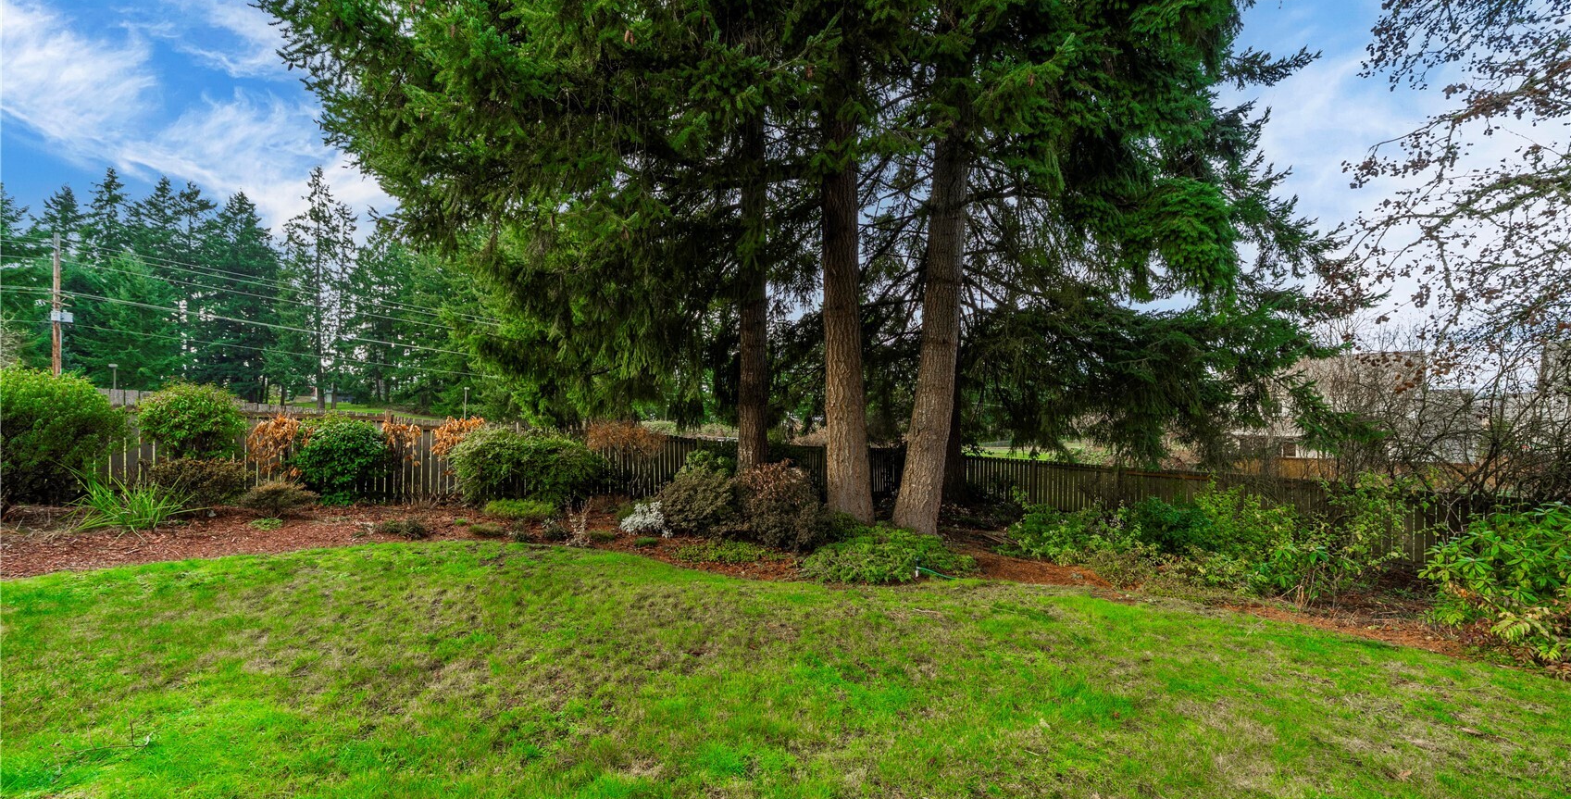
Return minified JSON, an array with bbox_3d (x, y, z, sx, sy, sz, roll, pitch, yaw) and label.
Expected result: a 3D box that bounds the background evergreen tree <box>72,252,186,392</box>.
[{"bbox_3d":[-55.971,-6.416,44.500,6.200,12.210,6.200,0,0,38],"label":"background evergreen tree"}]

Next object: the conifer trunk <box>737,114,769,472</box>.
[{"bbox_3d":[-0.795,-2.326,12.800,0.740,9.330,0.720,0,0,0],"label":"conifer trunk"}]

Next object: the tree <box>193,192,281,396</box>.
[{"bbox_3d":[-58.685,-10.831,56.000,6.800,22.710,6.800,0,0,44],"label":"tree"}]

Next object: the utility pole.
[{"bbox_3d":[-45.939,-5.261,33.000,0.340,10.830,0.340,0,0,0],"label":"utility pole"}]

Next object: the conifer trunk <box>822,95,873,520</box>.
[{"bbox_3d":[1.279,-1.693,10.700,0.980,8.600,0.920,0,0,0],"label":"conifer trunk"}]

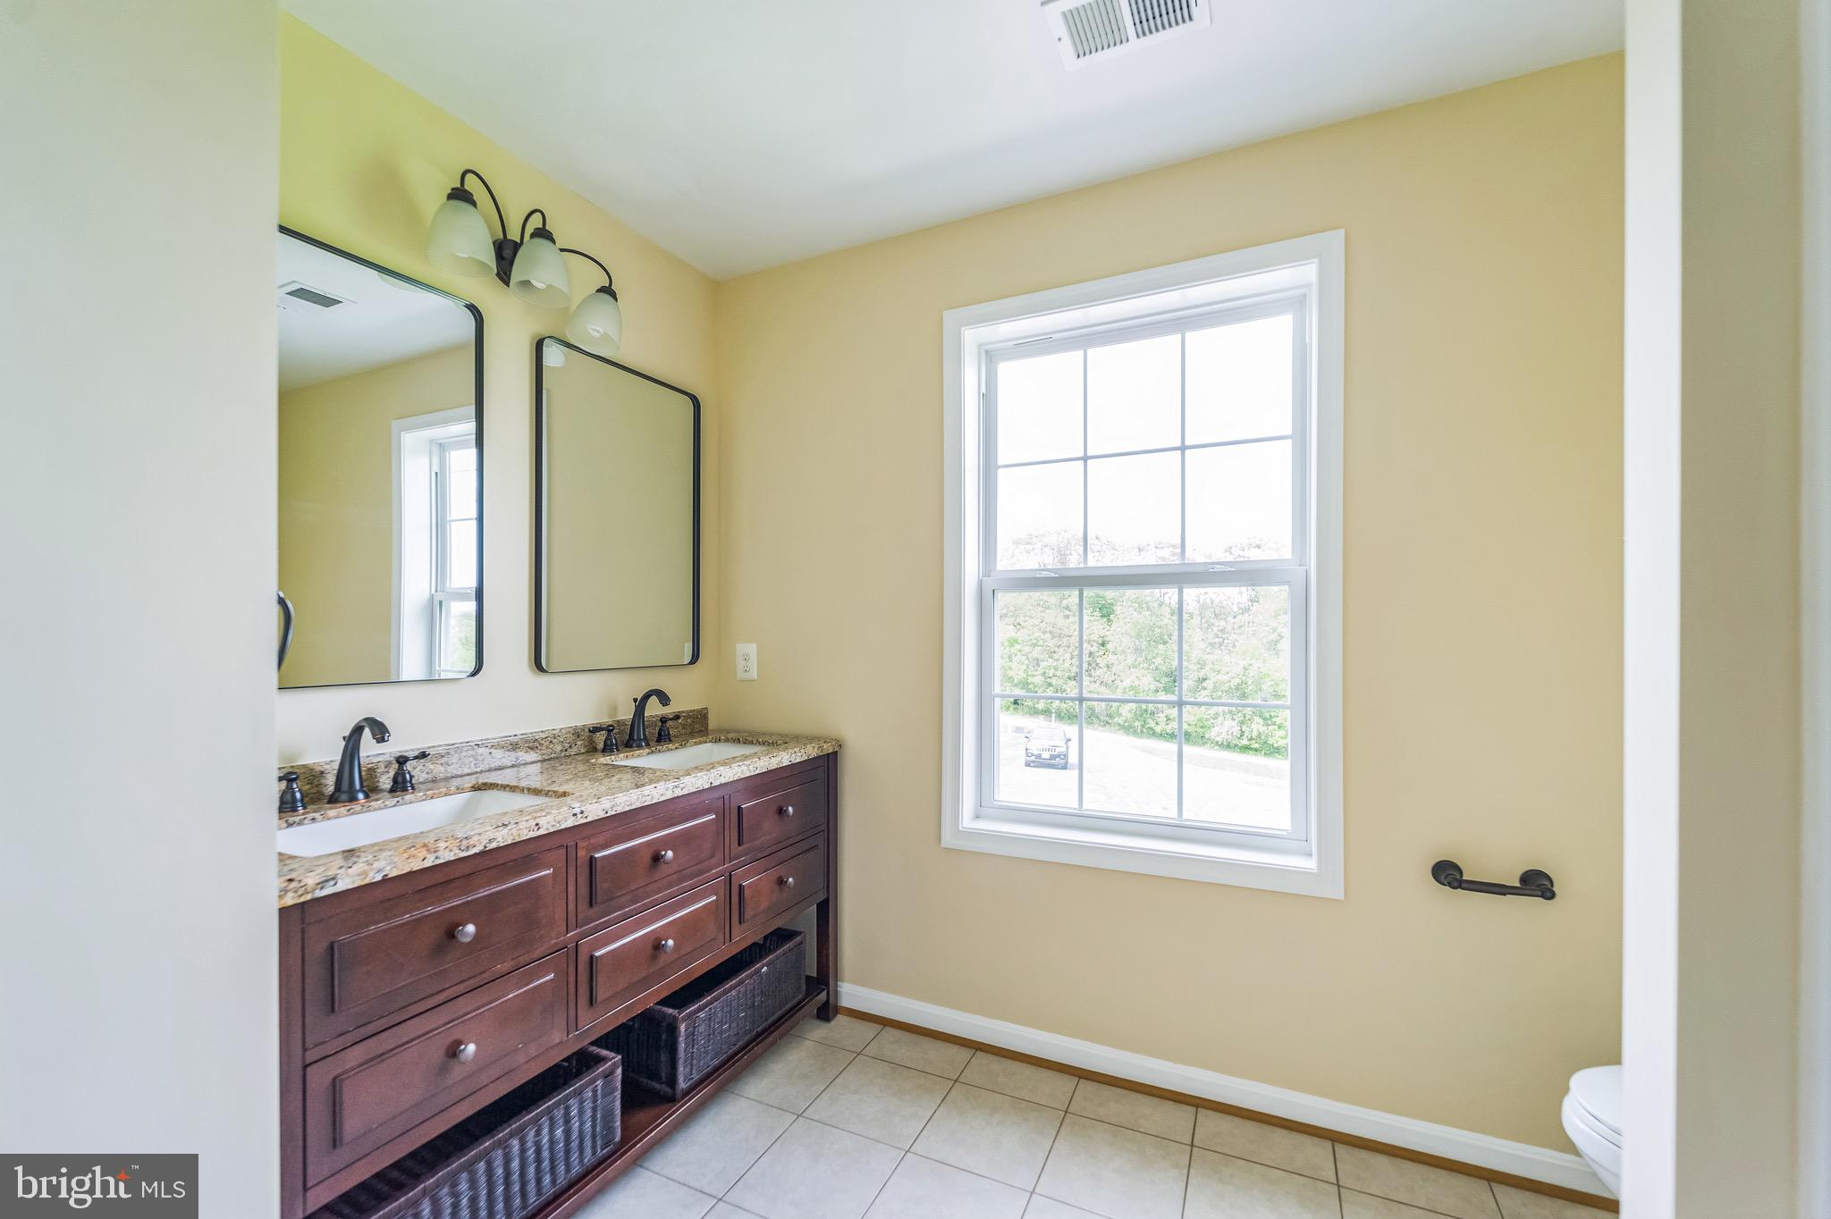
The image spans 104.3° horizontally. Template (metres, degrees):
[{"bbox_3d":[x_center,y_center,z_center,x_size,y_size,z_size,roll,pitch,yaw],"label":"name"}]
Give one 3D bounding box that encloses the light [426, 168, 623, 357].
[{"bbox_3d":[-0.947,-0.858,1.766,0.230,0.235,0.525,-1,-1,25],"label":"light"}]

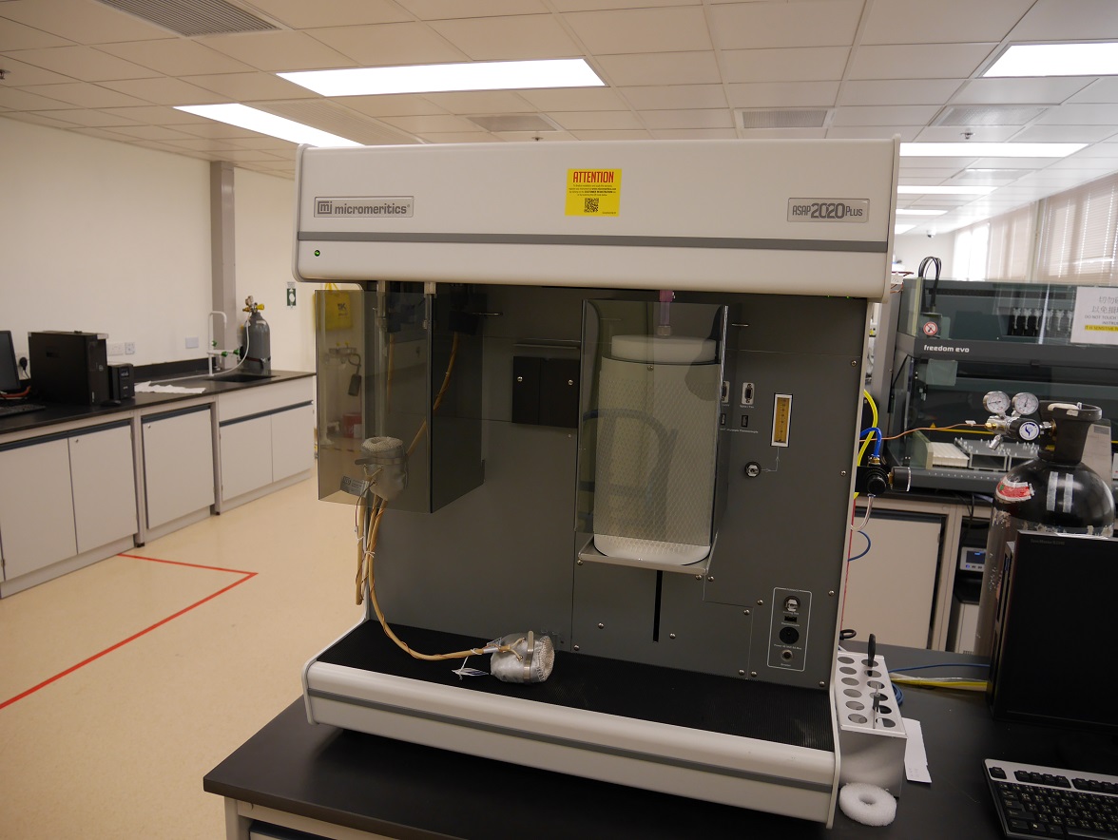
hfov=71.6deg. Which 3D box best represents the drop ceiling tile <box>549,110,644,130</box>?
[{"bbox_3d":[0.256,-2.015,5.232,0.600,0.020,0.600,4,10,15],"label":"drop ceiling tile"}]

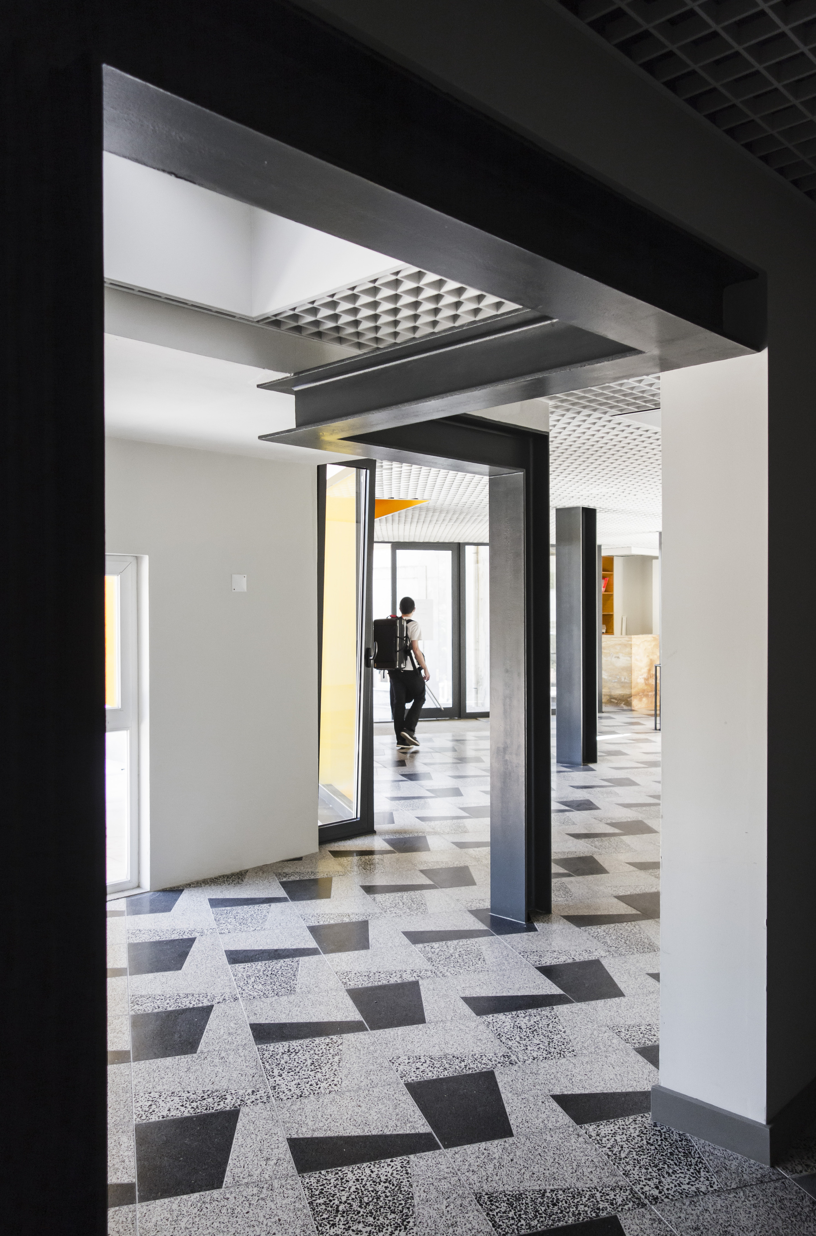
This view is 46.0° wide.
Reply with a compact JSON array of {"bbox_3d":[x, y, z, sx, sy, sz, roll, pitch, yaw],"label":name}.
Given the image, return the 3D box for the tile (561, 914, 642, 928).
[{"bbox_3d":[0.954,1.447,4.617,0.390,0.020,0.176,0,0,-17],"label":"tile"}]

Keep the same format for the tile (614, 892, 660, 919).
[{"bbox_3d":[1.269,1.456,4.859,0.301,0.014,0.386,0,0,-17],"label":"tile"}]

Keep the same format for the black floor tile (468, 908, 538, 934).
[{"bbox_3d":[0.493,1.449,4.592,0.299,0.020,0.382,0,0,-17],"label":"black floor tile"}]

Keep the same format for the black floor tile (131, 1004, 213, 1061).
[{"bbox_3d":[-0.811,1.457,3.369,0.299,0.020,0.382,0,0,-17],"label":"black floor tile"}]

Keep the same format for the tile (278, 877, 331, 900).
[{"bbox_3d":[-0.508,1.460,5.144,0.301,0.014,0.386,0,0,-17],"label":"tile"}]

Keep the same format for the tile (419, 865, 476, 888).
[{"bbox_3d":[0.262,1.447,5.347,0.299,0.020,0.382,0,0,-17],"label":"tile"}]

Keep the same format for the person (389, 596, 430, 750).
[{"bbox_3d":[0.008,0.594,10.643,0.500,1.655,0.450,0,0,40],"label":"person"}]

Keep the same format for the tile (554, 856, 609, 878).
[{"bbox_3d":[1.037,1.452,5.616,0.301,0.014,0.386,0,0,-17],"label":"tile"}]

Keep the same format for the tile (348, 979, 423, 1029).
[{"bbox_3d":[-0.044,1.454,3.603,0.299,0.020,0.382,0,0,-17],"label":"tile"}]

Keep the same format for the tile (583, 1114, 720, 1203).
[{"bbox_3d":[0.689,1.470,2.623,0.294,0.014,0.392,0,0,-17],"label":"tile"}]

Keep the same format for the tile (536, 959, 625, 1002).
[{"bbox_3d":[0.723,1.451,3.838,0.299,0.020,0.382,0,0,-17],"label":"tile"}]

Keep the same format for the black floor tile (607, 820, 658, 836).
[{"bbox_3d":[1.567,1.439,6.570,0.299,0.020,0.382,0,0,-17],"label":"black floor tile"}]

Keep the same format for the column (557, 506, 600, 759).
[{"bbox_3d":[1.651,0.182,9.412,0.293,2.481,0.263,0,0,43],"label":"column"}]

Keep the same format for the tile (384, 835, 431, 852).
[{"bbox_3d":[0.033,1.452,6.137,0.301,0.014,0.386,0,0,-17],"label":"tile"}]

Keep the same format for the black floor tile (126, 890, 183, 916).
[{"bbox_3d":[-1.281,1.463,4.907,0.301,0.014,0.386,0,0,-17],"label":"black floor tile"}]

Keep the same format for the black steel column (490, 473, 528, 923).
[{"bbox_3d":[0.550,0.382,4.712,0.208,2.140,0.212,0,0,43],"label":"black steel column"}]

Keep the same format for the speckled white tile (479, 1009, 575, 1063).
[{"bbox_3d":[0.455,1.453,3.349,0.305,0.020,0.390,0,0,-17],"label":"speckled white tile"}]

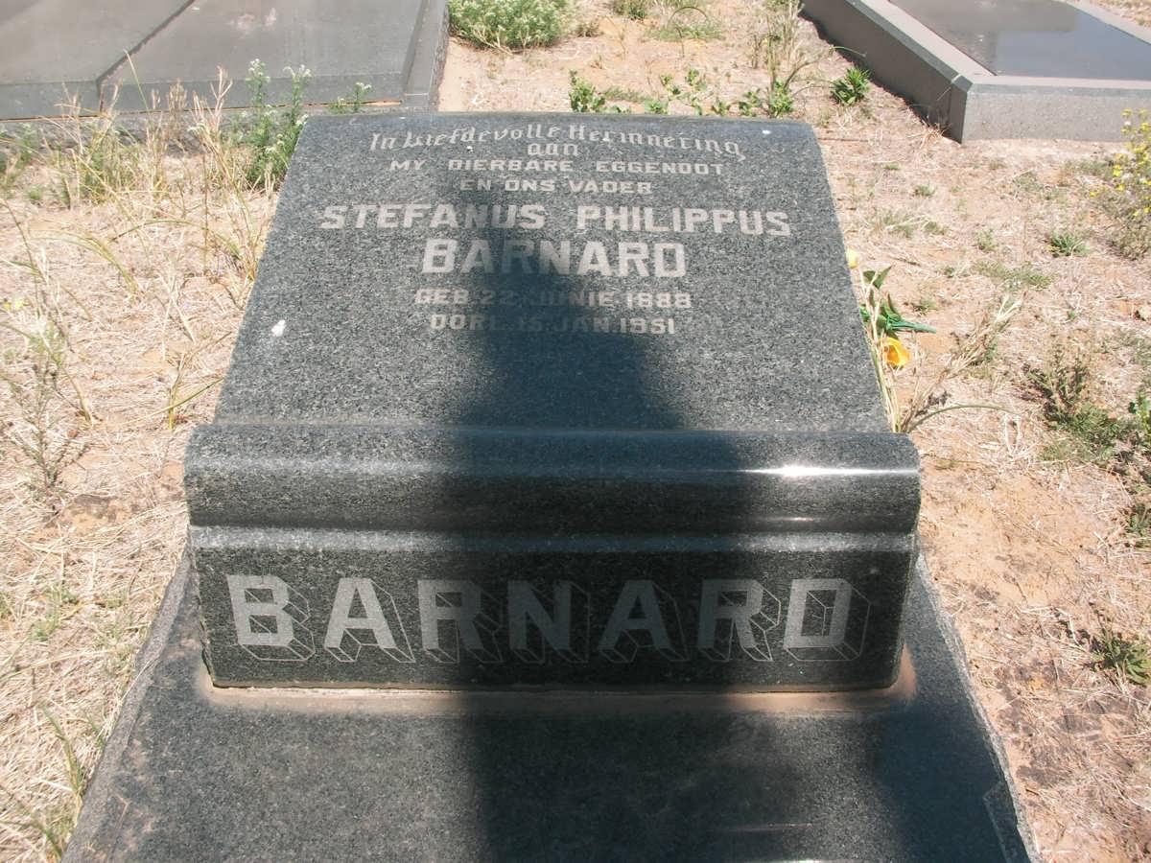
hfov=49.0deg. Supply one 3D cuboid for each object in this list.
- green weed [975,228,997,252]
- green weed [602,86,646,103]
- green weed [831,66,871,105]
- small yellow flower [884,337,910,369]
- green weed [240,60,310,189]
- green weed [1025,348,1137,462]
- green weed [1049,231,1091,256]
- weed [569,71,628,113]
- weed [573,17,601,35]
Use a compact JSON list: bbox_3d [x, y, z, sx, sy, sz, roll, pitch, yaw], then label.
[{"bbox_3d":[1.090,-0.511,3.358,0.056,0.054,0.051,10,32,16],"label":"green weed"},{"bbox_3d":[0.177,-1.215,4.540,0.159,0.042,0.105,1,31,2],"label":"green weed"},{"bbox_3d":[0.984,-1.241,4.523,0.138,0.129,0.124,7,31,10],"label":"green weed"},{"bbox_3d":[0.703,-0.175,2.759,0.055,0.060,0.055,9,32,14],"label":"small yellow flower"},{"bbox_3d":[-0.880,-0.902,3.696,0.207,0.362,0.155,-7,32,-12],"label":"green weed"},{"bbox_3d":[0.982,-0.053,2.453,0.215,0.180,0.220,14,33,21],"label":"green weed"},{"bbox_3d":[1.310,-0.500,3.355,0.112,0.055,0.101,12,33,19],"label":"green weed"},{"bbox_3d":[0.079,-1.185,4.402,0.209,0.130,0.155,1,31,1],"label":"weed"},{"bbox_3d":[0.047,-1.741,5.417,0.124,0.061,0.111,1,31,0],"label":"weed"}]

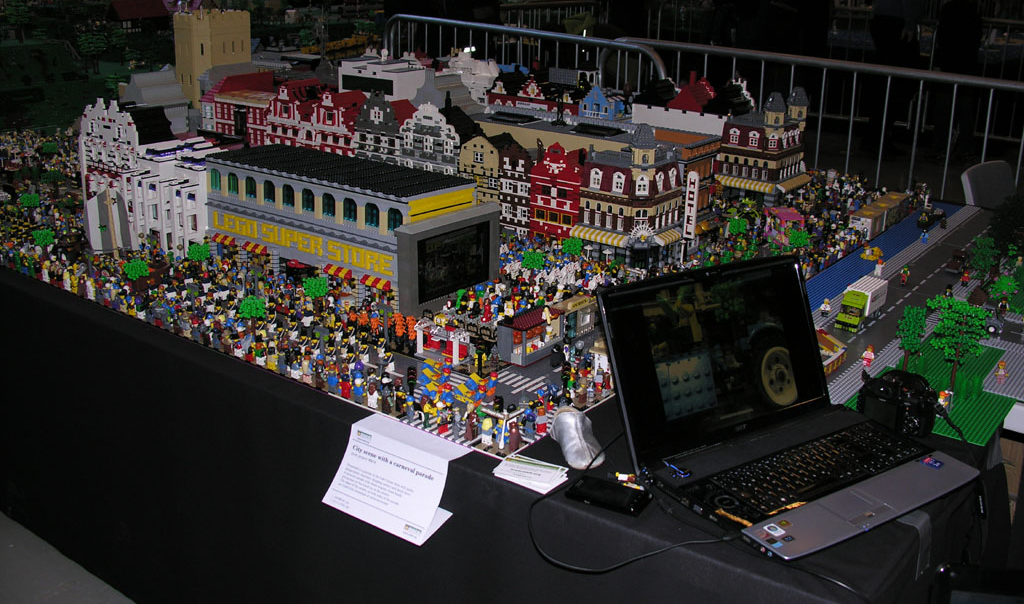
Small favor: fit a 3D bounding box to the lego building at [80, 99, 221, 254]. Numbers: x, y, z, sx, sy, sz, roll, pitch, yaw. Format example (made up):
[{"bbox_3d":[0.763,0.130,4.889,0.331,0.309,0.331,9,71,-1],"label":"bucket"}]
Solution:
[{"bbox_3d":[-0.896,-0.341,2.750,0.549,0.383,0.220,15,24,37],"label":"lego building"}]

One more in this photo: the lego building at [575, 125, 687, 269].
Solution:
[{"bbox_3d":[0.308,-0.288,2.638,0.217,0.362,0.189,15,24,37],"label":"lego building"}]

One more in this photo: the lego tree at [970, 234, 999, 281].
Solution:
[{"bbox_3d":[1.190,-0.109,2.589,0.073,0.118,0.073,10,21,25],"label":"lego tree"}]

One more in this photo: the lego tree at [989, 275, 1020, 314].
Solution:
[{"bbox_3d":[1.109,-0.022,2.313,0.068,0.082,0.068,14,23,35],"label":"lego tree"}]

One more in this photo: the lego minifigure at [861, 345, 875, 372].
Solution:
[{"bbox_3d":[0.672,0.105,1.950,0.025,0.043,0.018,12,22,30],"label":"lego minifigure"}]

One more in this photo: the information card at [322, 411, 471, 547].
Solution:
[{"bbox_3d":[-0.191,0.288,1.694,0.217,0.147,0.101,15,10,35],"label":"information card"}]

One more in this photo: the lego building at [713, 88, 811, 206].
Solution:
[{"bbox_3d":[0.785,-0.490,3.248,0.206,0.352,0.203,15,24,37],"label":"lego building"}]

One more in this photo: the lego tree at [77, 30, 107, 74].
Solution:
[{"bbox_3d":[-2.071,-1.226,5.100,0.140,0.212,0.140,15,24,37],"label":"lego tree"}]

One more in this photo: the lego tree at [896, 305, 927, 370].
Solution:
[{"bbox_3d":[0.764,0.075,1.993,0.062,0.147,0.062,9,21,21],"label":"lego tree"}]

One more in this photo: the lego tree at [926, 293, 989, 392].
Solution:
[{"bbox_3d":[0.822,0.086,1.899,0.110,0.192,0.110,10,21,24],"label":"lego tree"}]

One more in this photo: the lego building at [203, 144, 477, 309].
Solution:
[{"bbox_3d":[-0.416,-0.176,2.437,0.701,0.276,0.207,15,24,37],"label":"lego building"}]

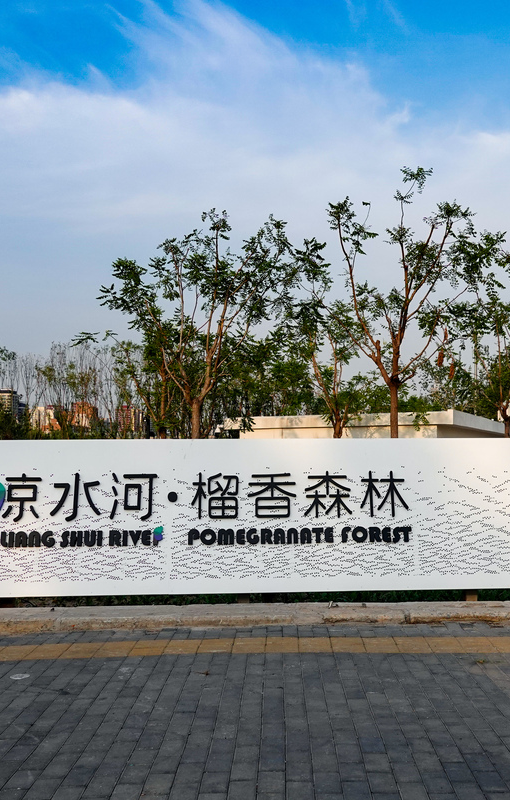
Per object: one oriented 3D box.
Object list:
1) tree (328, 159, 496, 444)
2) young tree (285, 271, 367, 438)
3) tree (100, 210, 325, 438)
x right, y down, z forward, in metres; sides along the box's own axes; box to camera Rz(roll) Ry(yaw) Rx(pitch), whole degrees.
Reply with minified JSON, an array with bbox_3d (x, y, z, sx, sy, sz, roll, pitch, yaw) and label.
[{"bbox_3d":[2.279,-0.672,11.500,2.415,5.370,2.415,0,-4,0],"label":"tree"},{"bbox_3d":[1.234,-0.019,13.800,1.556,4.430,1.768,0,-4,0],"label":"young tree"},{"bbox_3d":[-0.600,-0.340,11.300,3.193,4.674,3.193,0,-4,0],"label":"tree"}]

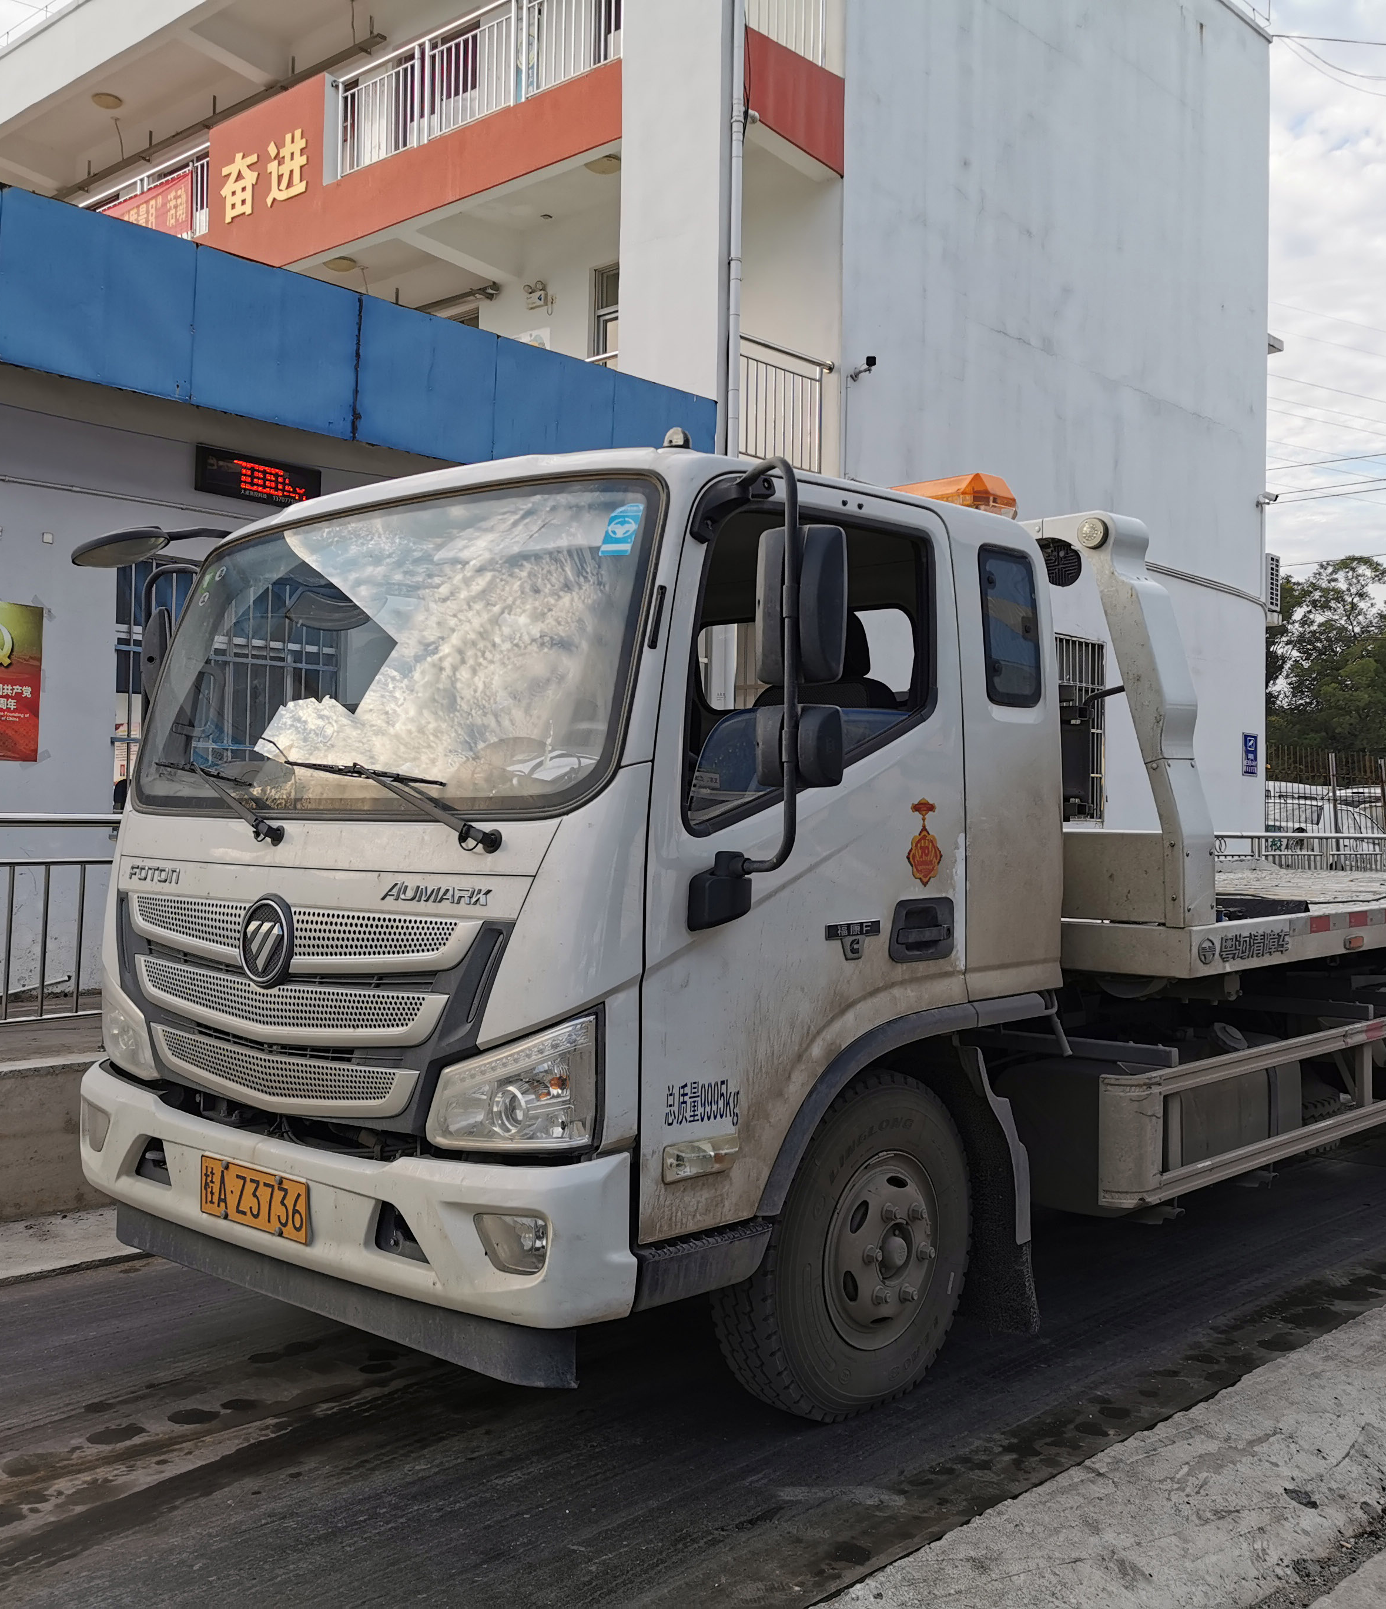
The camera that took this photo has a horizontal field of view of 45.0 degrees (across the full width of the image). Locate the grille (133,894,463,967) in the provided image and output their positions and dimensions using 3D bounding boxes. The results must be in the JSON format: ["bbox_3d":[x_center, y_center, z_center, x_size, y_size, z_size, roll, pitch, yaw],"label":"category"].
[{"bbox_3d":[-0.975,0.307,3.914,1.390,0.175,0.080,-1,-2,43],"label":"grille"}]

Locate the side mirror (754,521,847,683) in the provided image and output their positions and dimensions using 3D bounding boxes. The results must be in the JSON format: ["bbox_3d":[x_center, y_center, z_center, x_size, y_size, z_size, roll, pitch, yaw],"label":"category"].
[{"bbox_3d":[0.228,-0.408,3.428,0.185,0.325,0.100,0,0,18],"label":"side mirror"}]

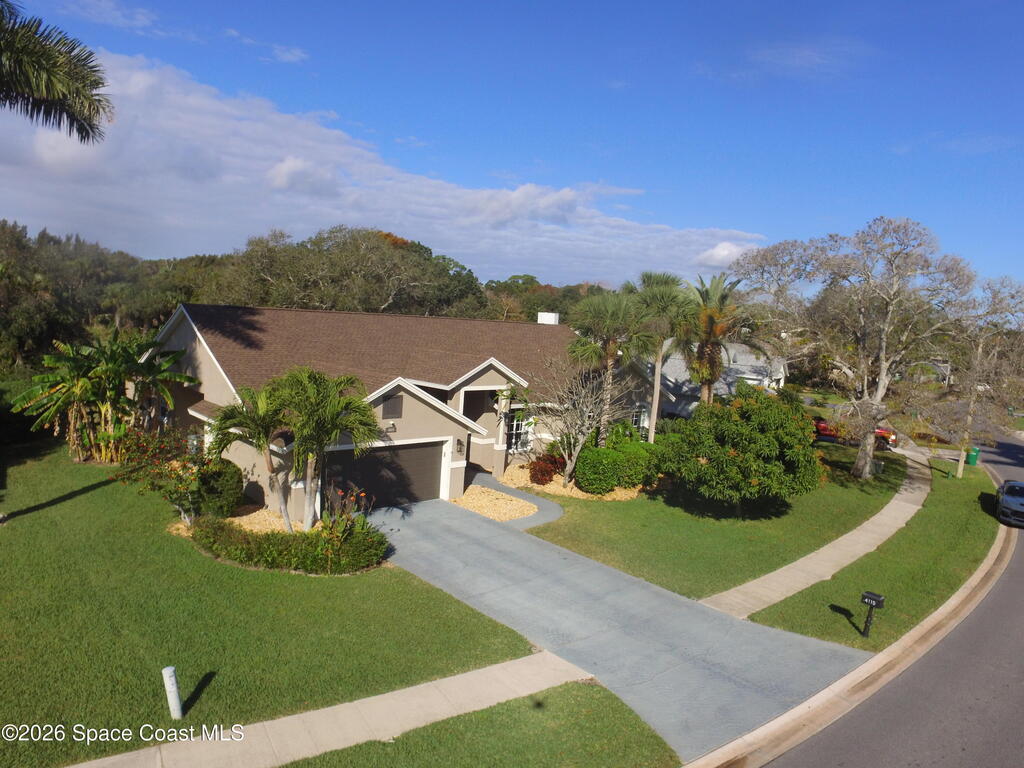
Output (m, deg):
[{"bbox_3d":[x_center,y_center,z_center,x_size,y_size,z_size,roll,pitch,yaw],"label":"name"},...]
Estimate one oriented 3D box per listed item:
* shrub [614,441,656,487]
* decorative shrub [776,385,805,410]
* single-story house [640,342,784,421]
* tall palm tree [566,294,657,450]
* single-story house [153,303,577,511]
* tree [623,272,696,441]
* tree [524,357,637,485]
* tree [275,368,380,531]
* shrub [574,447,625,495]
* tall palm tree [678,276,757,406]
[{"bbox_3d":[5.556,3.592,26.400,1.900,1.850,1.900,4,4,12],"label":"shrub"},{"bbox_3d":[24.950,1.478,53.000,2.400,2.500,2.400,5,5,25],"label":"decorative shrub"},{"bbox_3d":[19.265,-0.147,58.000,12.500,6.000,16.500,6,5,37],"label":"single-story house"},{"bbox_3d":[4.707,-0.012,28.413,4.100,8.520,4.100,5,5,9],"label":"tall palm tree"},{"bbox_3d":[-4.159,0.073,30.208,16.500,6.500,23.000,9,6,44],"label":"single-story house"},{"bbox_3d":[7.781,-0.812,31.000,3.900,10.000,3.900,4,4,14],"label":"tree"},{"bbox_3d":[2.843,1.673,24.719,4.500,5.500,4.300,5,5,7],"label":"tree"},{"bbox_3d":[-5.707,2.073,18.300,3.200,5.000,3.000,2,5,-17],"label":"tree"},{"bbox_3d":[3.653,3.632,24.700,2.050,1.800,2.000,4,4,9],"label":"shrub"},{"bbox_3d":[9.755,-0.223,28.663,4.100,9.820,4.100,6,5,19],"label":"tall palm tree"}]

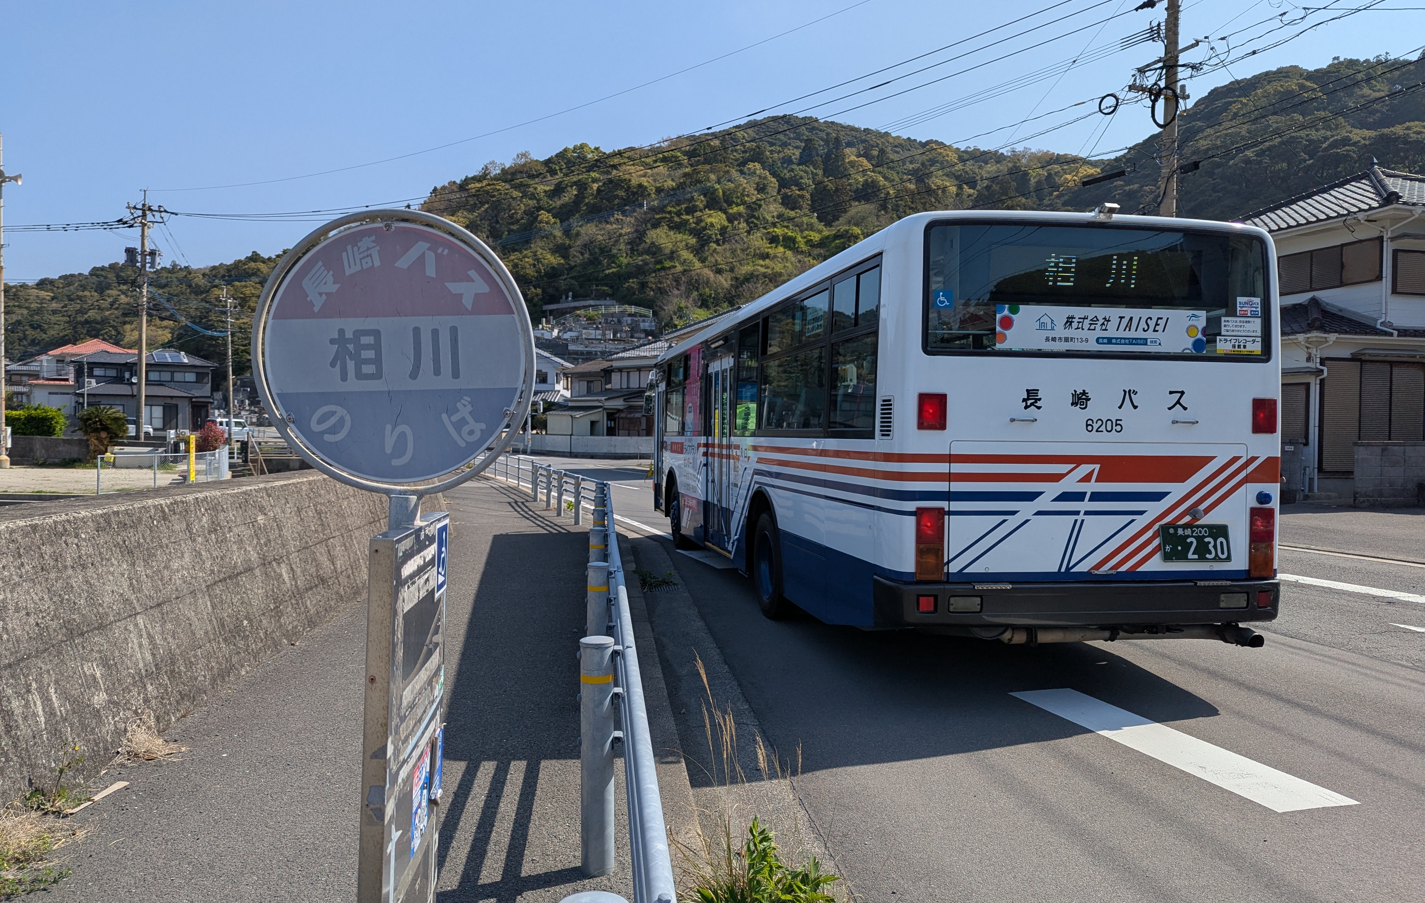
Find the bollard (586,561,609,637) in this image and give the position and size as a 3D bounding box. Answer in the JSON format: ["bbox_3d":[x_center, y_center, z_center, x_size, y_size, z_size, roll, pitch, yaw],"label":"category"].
[{"bbox_3d":[-0.639,1.033,5.506,0.120,0.810,0.120,1,1,6],"label":"bollard"}]

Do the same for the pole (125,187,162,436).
[{"bbox_3d":[-27.624,-6.562,48.000,1.800,12.100,0.900,0,1,-11],"label":"pole"}]

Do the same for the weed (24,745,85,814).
[{"bbox_3d":[-2.682,1.338,4.030,0.170,0.250,0.200,0,1,-12],"label":"weed"}]

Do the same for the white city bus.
[{"bbox_3d":[1.278,-0.096,10.559,2.490,2.950,10.000,0,1,-12],"label":"white city bus"}]

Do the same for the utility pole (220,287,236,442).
[{"bbox_3d":[-36.622,-6.625,75.000,1.200,11.800,0.600,0,1,-11],"label":"utility pole"}]

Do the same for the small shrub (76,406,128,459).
[{"bbox_3d":[-27.745,-0.810,45.000,2.100,2.500,2.000,0,1,-30],"label":"small shrub"}]

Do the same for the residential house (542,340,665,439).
[{"bbox_3d":[-7.351,-3.902,73.000,9.800,8.200,8.500,1,1,12],"label":"residential house"}]

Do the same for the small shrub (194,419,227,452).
[{"bbox_3d":[-25.399,-0.759,50.000,1.450,1.700,1.400,0,1,-27],"label":"small shrub"}]

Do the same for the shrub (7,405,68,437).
[{"bbox_3d":[-32.283,-1.401,47.000,2.700,1.750,1.400,1,1,0],"label":"shrub"}]

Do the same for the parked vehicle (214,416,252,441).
[{"bbox_3d":[-36.538,-1.603,75.000,1.480,1.880,3.400,1,1,28],"label":"parked vehicle"}]

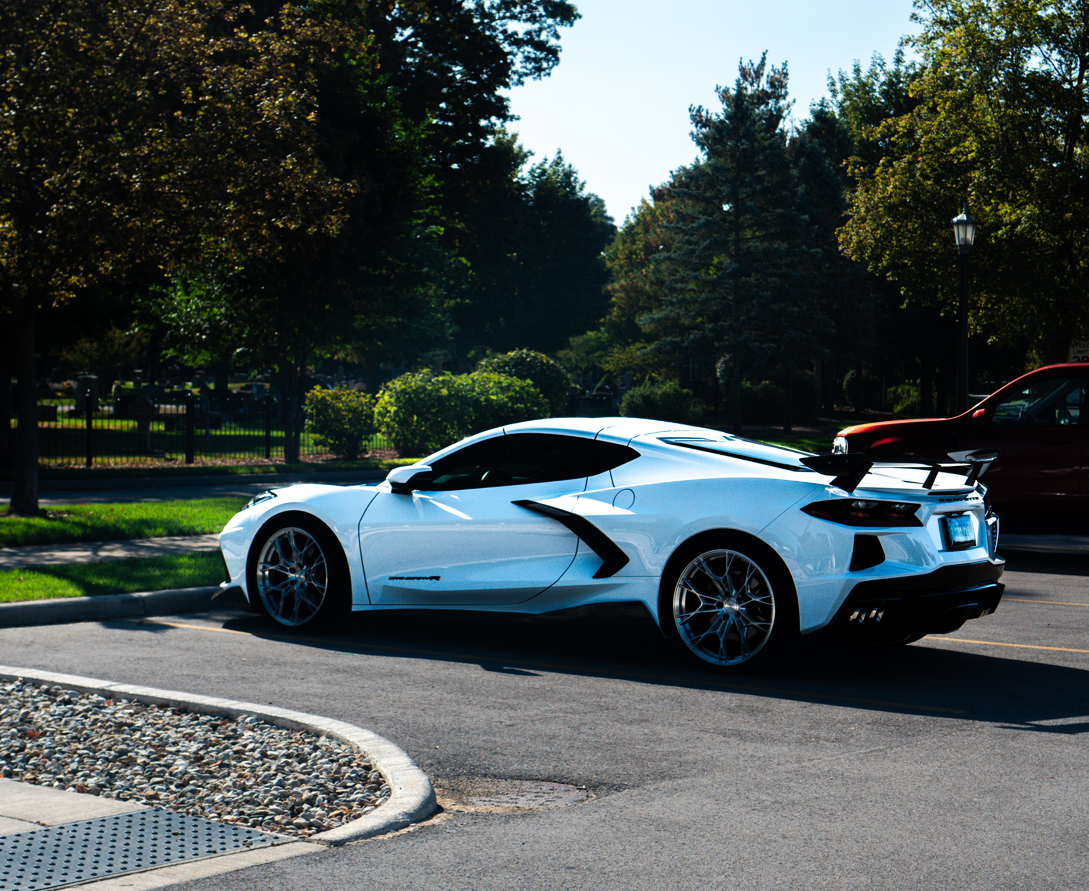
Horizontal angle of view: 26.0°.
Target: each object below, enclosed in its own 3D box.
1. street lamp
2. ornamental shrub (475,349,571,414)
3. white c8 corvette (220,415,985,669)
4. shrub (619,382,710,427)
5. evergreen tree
[{"bbox_3d":[7.314,-1.846,40.944,0.450,4.580,0.450,1,1,10],"label":"street lamp"},{"bbox_3d":[-0.508,-1.131,55.972,2.303,2.312,2.200,0,1,-1],"label":"ornamental shrub"},{"bbox_3d":[0.232,0.456,12.940,4.640,1.235,1.950,2,2,34],"label":"white c8 corvette"},{"bbox_3d":[3.800,-1.230,74.980,2.800,1.636,2.400,0,1,3],"label":"shrub"},{"bbox_3d":[5.574,-5.713,67.866,5.335,10.971,5.335,0,1,5],"label":"evergreen tree"}]

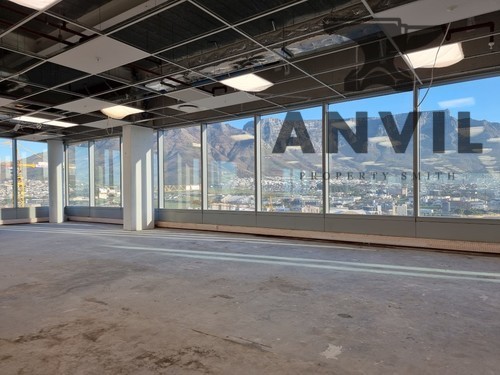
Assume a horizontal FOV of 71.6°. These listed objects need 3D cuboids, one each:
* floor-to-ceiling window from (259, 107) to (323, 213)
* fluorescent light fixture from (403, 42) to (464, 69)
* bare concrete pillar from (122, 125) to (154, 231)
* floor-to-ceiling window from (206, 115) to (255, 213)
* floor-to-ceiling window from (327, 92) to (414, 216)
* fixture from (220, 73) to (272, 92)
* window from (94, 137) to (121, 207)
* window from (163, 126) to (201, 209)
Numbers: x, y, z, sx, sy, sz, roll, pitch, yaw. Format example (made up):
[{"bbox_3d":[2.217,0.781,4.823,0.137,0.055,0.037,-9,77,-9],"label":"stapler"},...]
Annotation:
[{"bbox_3d":[0.807,-0.492,6.885,1.454,2.040,0.101,-1,-1,35],"label":"floor-to-ceiling window"},{"bbox_3d":[2.265,-1.548,4.268,0.606,0.091,0.606,-1,-1,35],"label":"fluorescent light fixture"},{"bbox_3d":[-2.764,-0.232,8.615,0.360,2.520,0.660,-1,-1,35],"label":"bare concrete pillar"},{"bbox_3d":[-0.476,-0.492,7.709,1.400,1.990,0.100,-1,-1,35],"label":"floor-to-ceiling window"},{"bbox_3d":[2.059,-0.507,6.016,1.454,2.040,0.101,-1,-1,35],"label":"floor-to-ceiling window"},{"bbox_3d":[-0.064,-1.504,5.088,0.590,0.090,0.590,-1,-1,35],"label":"fixture"},{"bbox_3d":[-4.295,-0.435,10.360,1.400,1.990,0.100,-1,-1,35],"label":"window"},{"bbox_3d":[-1.724,-0.473,8.575,1.400,1.990,0.100,-1,-1,35],"label":"window"}]

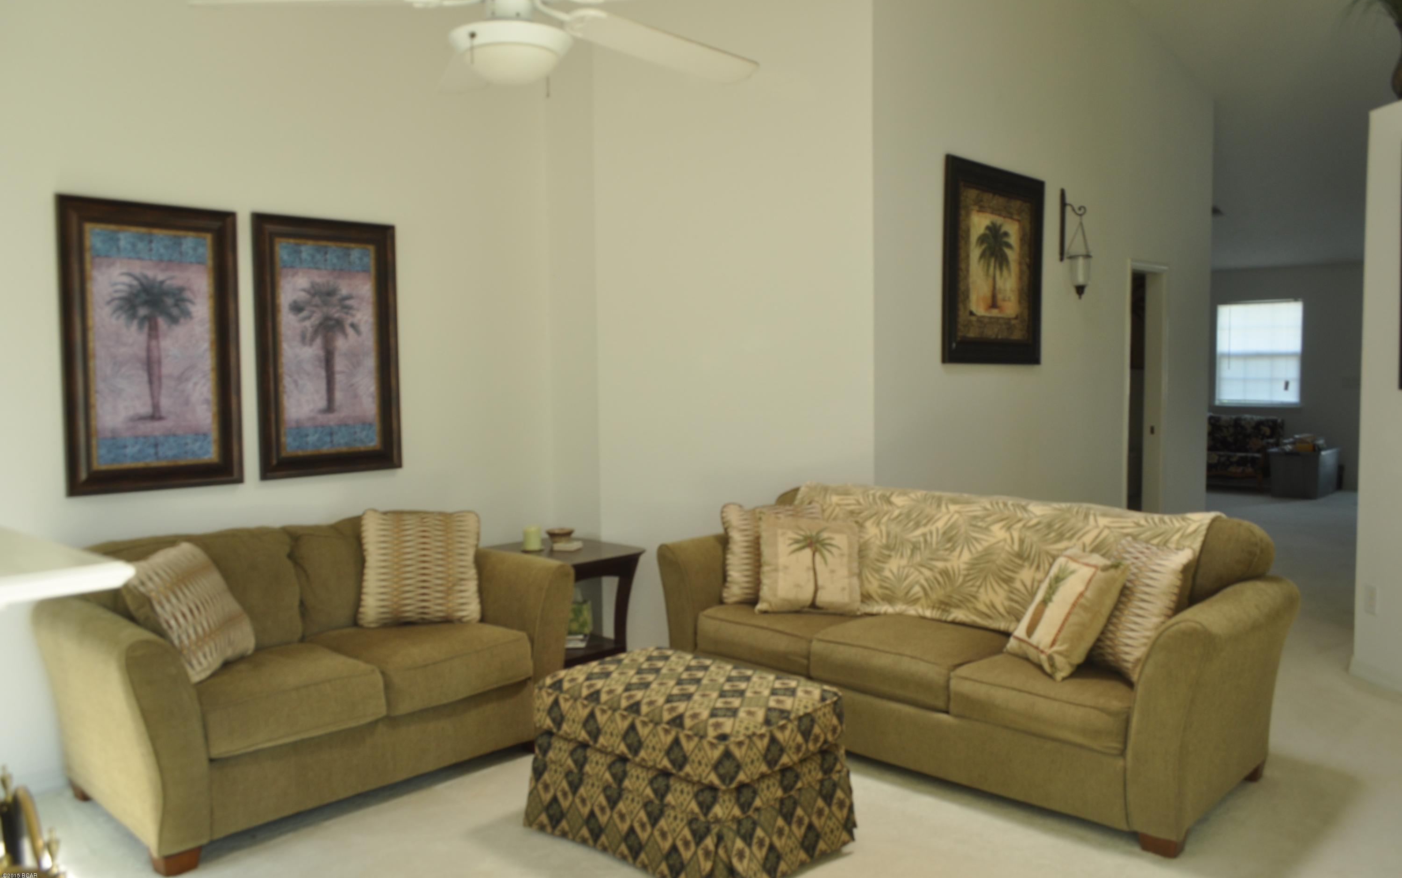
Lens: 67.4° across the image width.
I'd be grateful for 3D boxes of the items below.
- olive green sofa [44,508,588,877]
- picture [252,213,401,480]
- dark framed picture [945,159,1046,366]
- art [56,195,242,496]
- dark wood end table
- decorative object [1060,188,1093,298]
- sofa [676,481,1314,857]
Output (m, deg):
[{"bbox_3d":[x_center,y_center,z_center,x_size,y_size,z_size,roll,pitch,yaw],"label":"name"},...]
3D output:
[{"bbox_3d":[-1.323,0.741,3.721,0.871,0.891,1.577,3,5,44],"label":"olive green sofa"},{"bbox_3d":[-1.490,-0.366,4.226,0.039,1.013,0.579,3,5,45],"label":"picture"},{"bbox_3d":[1.534,-0.889,5.457,0.039,1.000,0.943,3,5,45],"label":"dark framed picture"},{"bbox_3d":[-1.953,-0.326,3.760,0.039,1.014,0.580,3,5,45],"label":"art"},{"bbox_3d":[-0.659,0.811,4.750,0.595,0.616,0.581,3,5,45],"label":"dark wood end table"},{"bbox_3d":[2.107,-1.098,5.910,0.202,0.624,0.138,3,5,45],"label":"decorative object"},{"bbox_3d":[0.904,0.705,3.956,2.187,0.891,0.871,3,5,43],"label":"sofa"}]

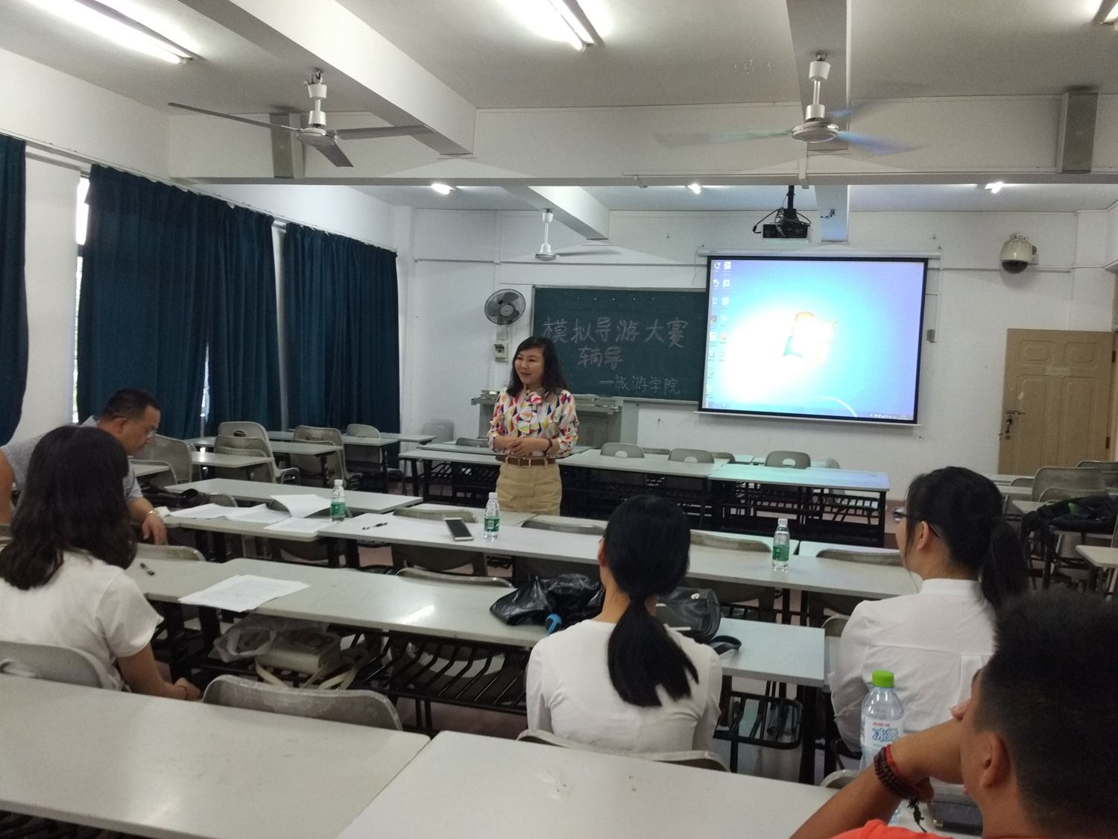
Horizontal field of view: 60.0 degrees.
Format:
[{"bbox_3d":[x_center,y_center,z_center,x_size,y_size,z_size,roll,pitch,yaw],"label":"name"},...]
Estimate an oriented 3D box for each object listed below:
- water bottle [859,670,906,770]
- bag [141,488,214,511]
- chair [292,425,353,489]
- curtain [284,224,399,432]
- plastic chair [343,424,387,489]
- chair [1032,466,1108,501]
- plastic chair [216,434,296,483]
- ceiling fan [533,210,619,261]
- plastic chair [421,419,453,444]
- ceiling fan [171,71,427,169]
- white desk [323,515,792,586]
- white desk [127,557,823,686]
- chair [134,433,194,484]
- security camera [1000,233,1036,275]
[{"bbox_3d":[0.481,0.491,1.436,0.065,0.232,0.065,3,4,15],"label":"water bottle"},{"bbox_3d":[-1.646,0.311,4.097,0.420,0.110,0.260,3,4,15],"label":"bag"},{"bbox_3d":[-1.654,0.444,7.153,0.430,0.800,0.500,3,4,15],"label":"chair"},{"bbox_3d":[-2.012,-0.550,9.301,0.150,2.320,2.400,4,4,14],"label":"curtain"},{"bbox_3d":[-1.650,0.451,8.564,0.440,0.800,0.500,4,4,14],"label":"plastic chair"},{"bbox_3d":[3.139,0.733,6.116,0.440,0.820,0.500,4,4,14],"label":"chair"},{"bbox_3d":[-1.941,0.493,6.440,0.450,0.790,0.490,4,4,15],"label":"plastic chair"},{"bbox_3d":[-0.103,-1.526,8.033,1.350,0.430,1.350,3,4,15],"label":"ceiling fan"},{"bbox_3d":[-1.222,0.428,8.954,0.430,0.800,0.500,3,4,15],"label":"plastic chair"},{"bbox_3d":[-1.290,-1.650,5.101,1.340,0.440,1.340,4,4,14],"label":"ceiling fan"},{"bbox_3d":[-0.021,0.882,3.944,1.930,0.750,0.460,4,4,17],"label":"white desk"},{"bbox_3d":[-0.264,0.892,2.646,1.870,0.755,0.450,3,4,15],"label":"white desk"},{"bbox_3d":[-2.185,0.477,5.695,0.450,0.790,0.490,4,4,21],"label":"chair"},{"bbox_3d":[4.279,-1.536,9.062,0.300,0.372,0.400,4,4,15],"label":"security camera"}]

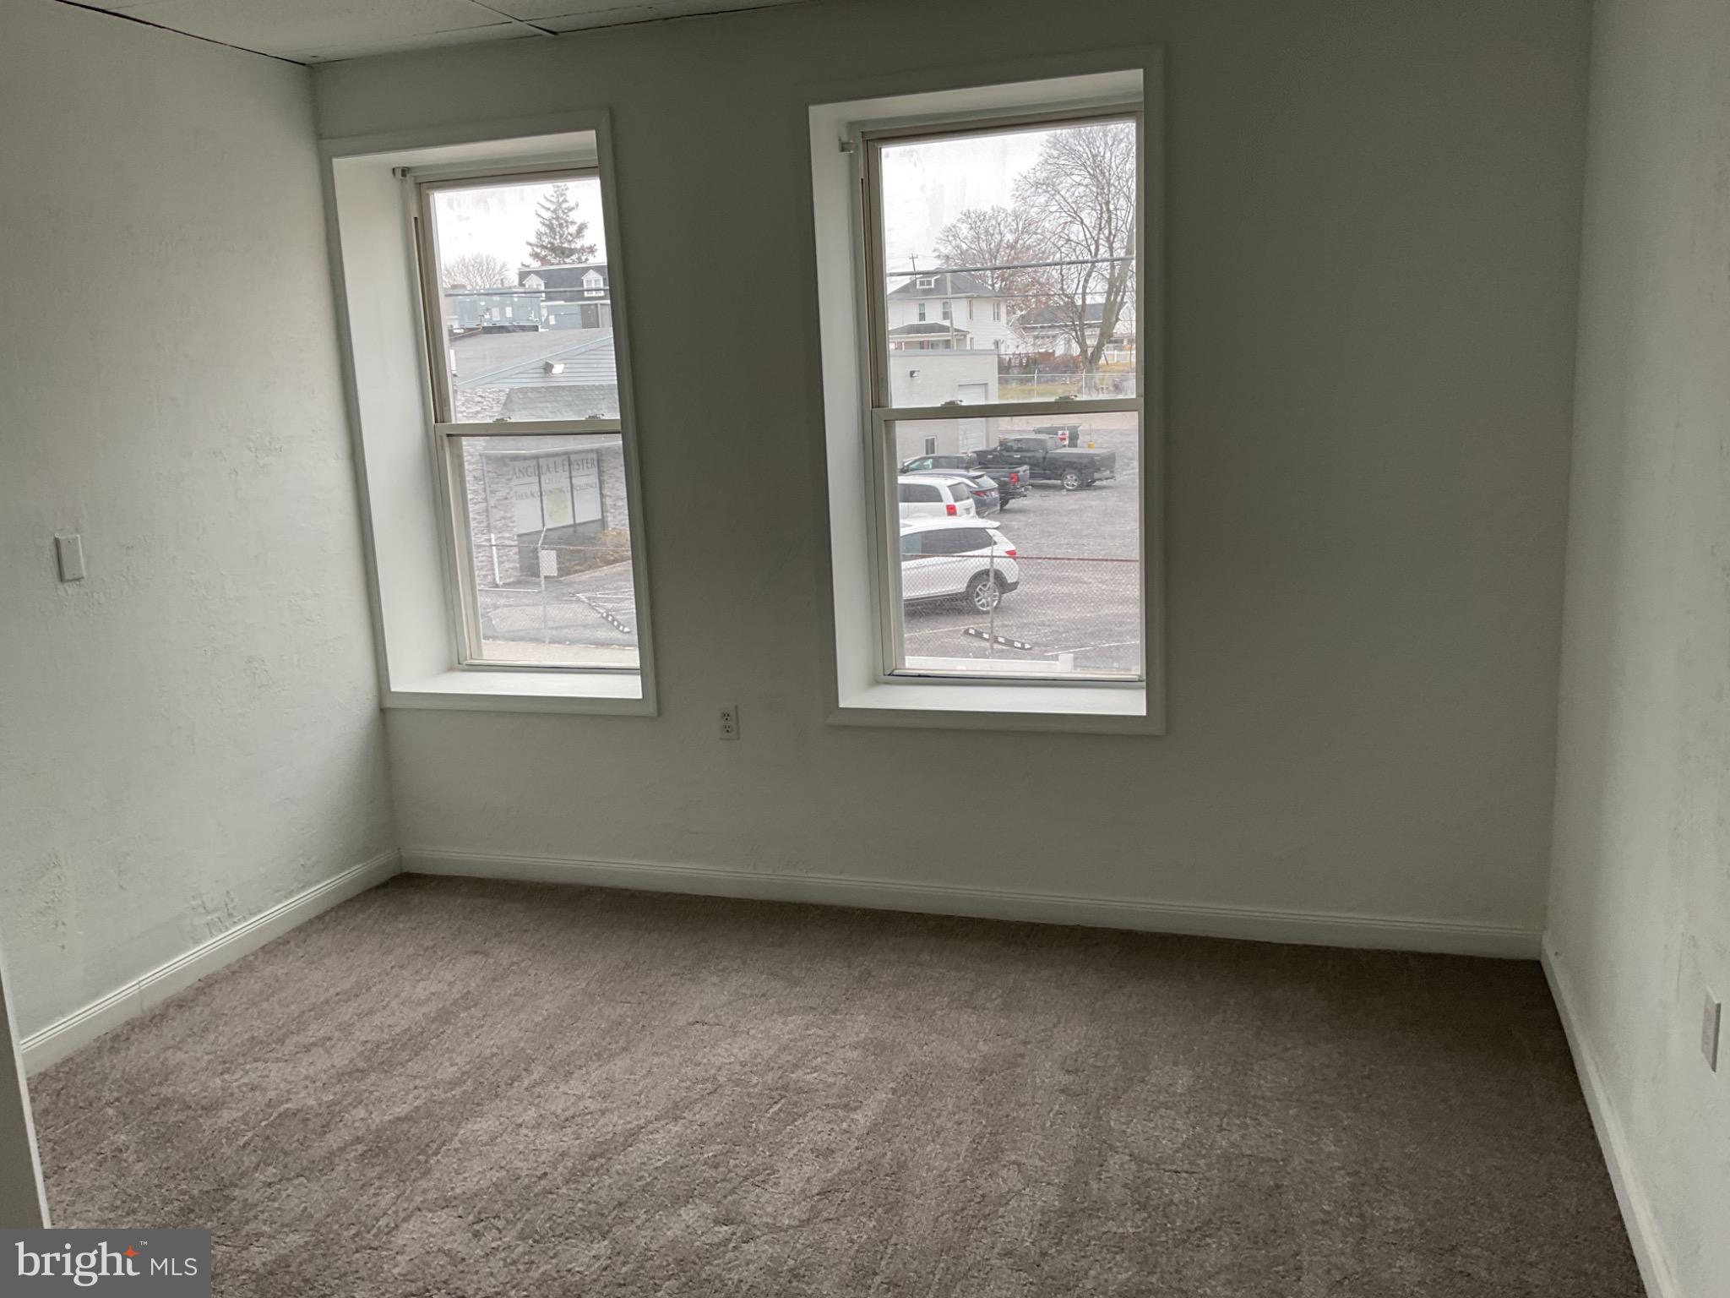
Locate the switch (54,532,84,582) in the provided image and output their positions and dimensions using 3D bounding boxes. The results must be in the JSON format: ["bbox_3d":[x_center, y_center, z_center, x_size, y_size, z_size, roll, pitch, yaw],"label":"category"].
[{"bbox_3d":[-2.097,-0.237,3.820,0.012,0.115,0.070,1,12,18],"label":"switch"}]

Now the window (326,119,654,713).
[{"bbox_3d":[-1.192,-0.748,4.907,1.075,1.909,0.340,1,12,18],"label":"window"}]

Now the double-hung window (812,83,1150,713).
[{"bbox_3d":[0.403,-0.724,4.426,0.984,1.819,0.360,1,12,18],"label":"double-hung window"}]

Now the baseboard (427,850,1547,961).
[{"bbox_3d":[0.106,0.794,4.620,3.767,0.097,0.020,1,12,18],"label":"baseboard"}]

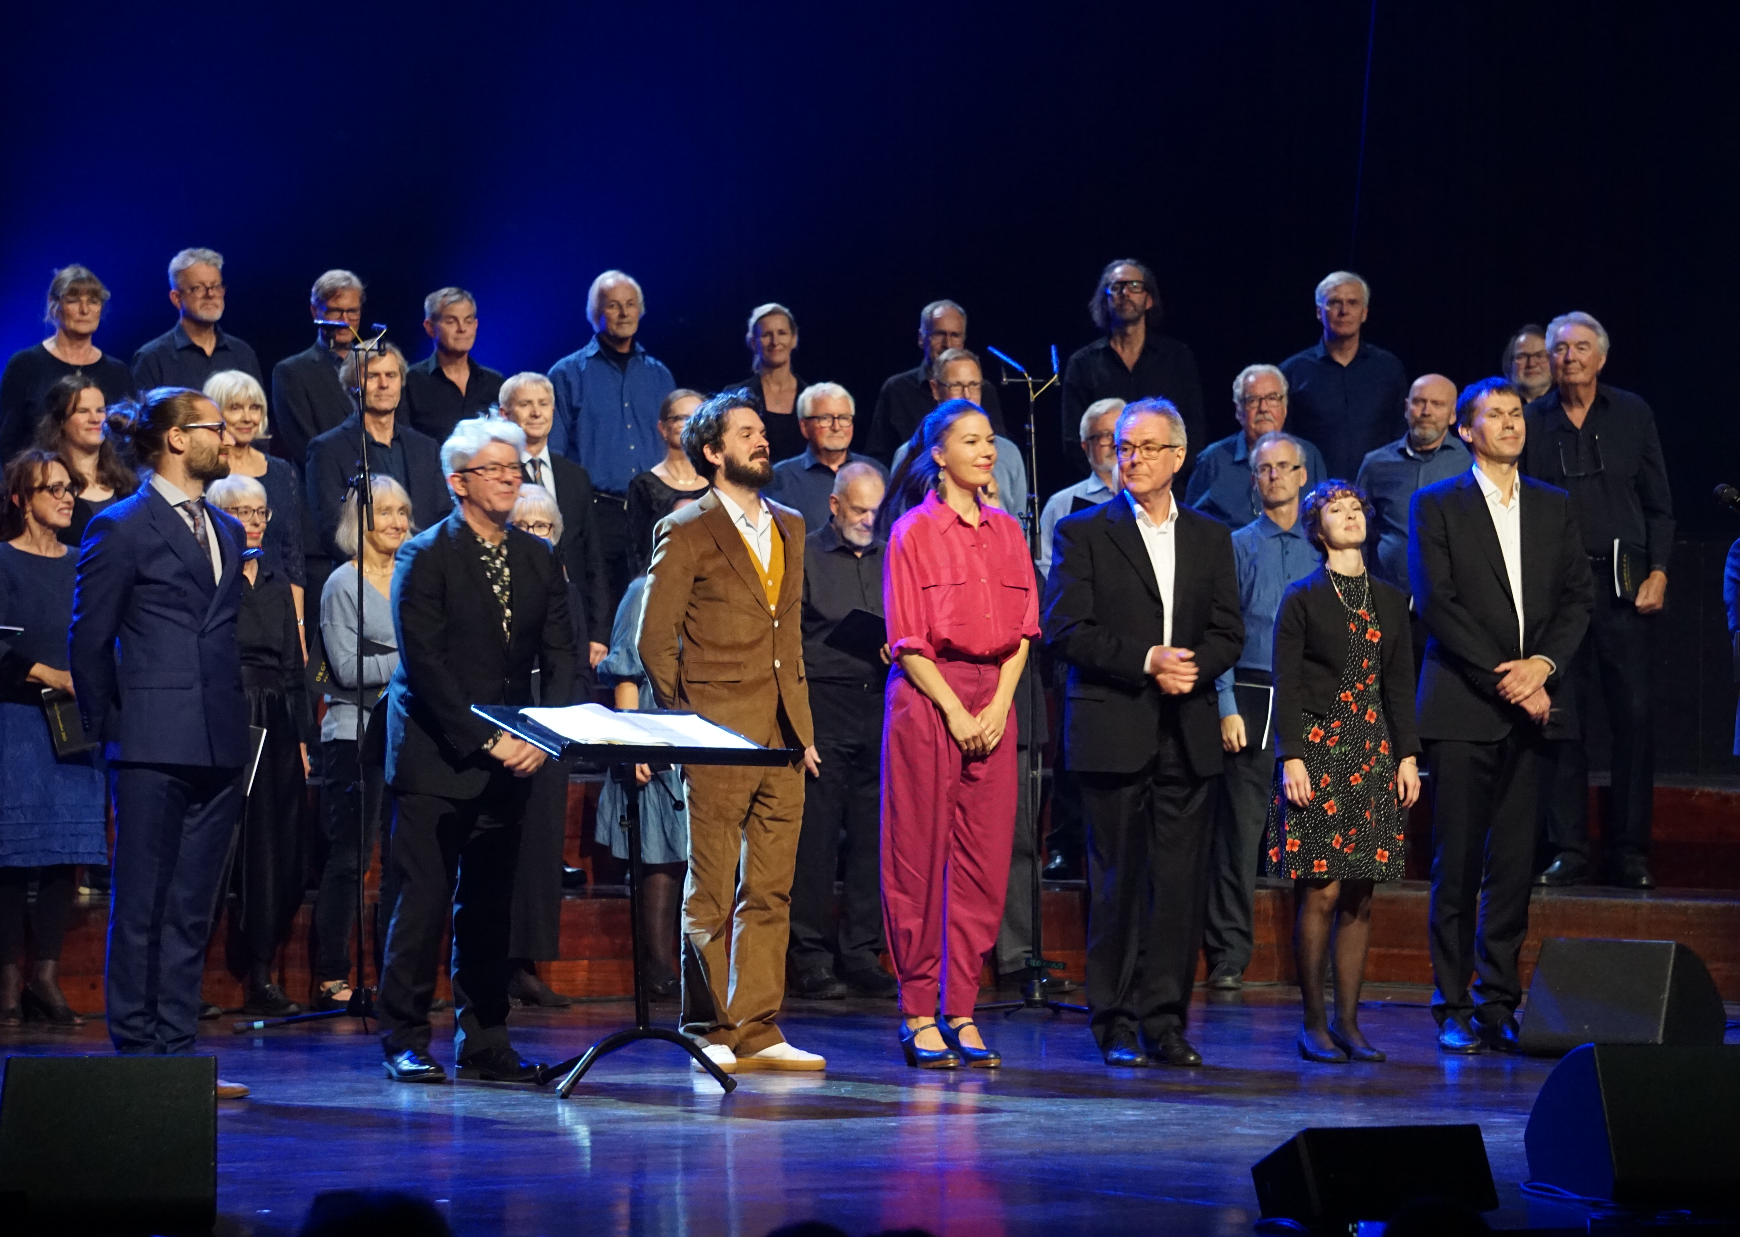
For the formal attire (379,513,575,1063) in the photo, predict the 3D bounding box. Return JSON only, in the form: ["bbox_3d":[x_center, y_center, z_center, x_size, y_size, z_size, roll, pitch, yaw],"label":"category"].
[{"bbox_3d":[-1.032,0.443,19.190,0.480,1.440,0.360,0,0,-33],"label":"formal attire"}]

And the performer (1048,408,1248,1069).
[{"bbox_3d":[0.751,0.303,20.000,0.540,1.819,0.390,0,0,-25],"label":"performer"}]

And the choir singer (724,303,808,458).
[{"bbox_3d":[-0.353,-0.270,25.300,0.440,1.640,0.300,0,0,-3],"label":"choir singer"}]

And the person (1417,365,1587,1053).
[{"bbox_3d":[1.747,0.262,20.200,0.500,1.860,0.350,0,0,-22],"label":"person"}]

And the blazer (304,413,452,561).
[{"bbox_3d":[-1.560,-0.271,23.200,0.500,0.763,0.310,0,0,-10],"label":"blazer"}]

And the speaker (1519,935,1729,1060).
[{"bbox_3d":[2.070,1.035,20.020,0.400,0.310,0.520,0,0,27],"label":"speaker"}]

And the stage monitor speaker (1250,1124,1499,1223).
[{"bbox_3d":[1.024,1.112,14.890,0.380,0.180,0.360,0,0,-18],"label":"stage monitor speaker"}]

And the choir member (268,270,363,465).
[{"bbox_3d":[-1.882,-0.310,25.300,0.500,1.760,0.330,0,0,-20],"label":"choir member"}]

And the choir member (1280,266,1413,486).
[{"bbox_3d":[1.662,-0.323,25.700,0.530,1.788,0.340,0,0,0],"label":"choir member"}]

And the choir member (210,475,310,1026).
[{"bbox_3d":[-1.854,0.373,22.000,0.430,1.617,0.310,0,0,-20],"label":"choir member"}]

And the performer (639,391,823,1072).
[{"bbox_3d":[-0.375,0.295,19.600,0.500,1.811,0.380,0,1,-42],"label":"performer"}]

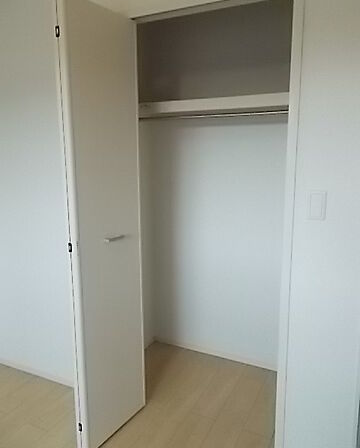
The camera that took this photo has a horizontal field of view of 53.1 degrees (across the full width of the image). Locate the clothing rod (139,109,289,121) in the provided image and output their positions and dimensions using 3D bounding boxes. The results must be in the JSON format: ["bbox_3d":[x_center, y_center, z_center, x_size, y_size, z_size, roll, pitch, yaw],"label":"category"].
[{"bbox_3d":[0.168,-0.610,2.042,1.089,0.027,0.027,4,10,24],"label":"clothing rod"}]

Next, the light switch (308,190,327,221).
[{"bbox_3d":[0.552,-0.072,1.457,0.073,0.120,0.011,4,10,24],"label":"light switch"}]

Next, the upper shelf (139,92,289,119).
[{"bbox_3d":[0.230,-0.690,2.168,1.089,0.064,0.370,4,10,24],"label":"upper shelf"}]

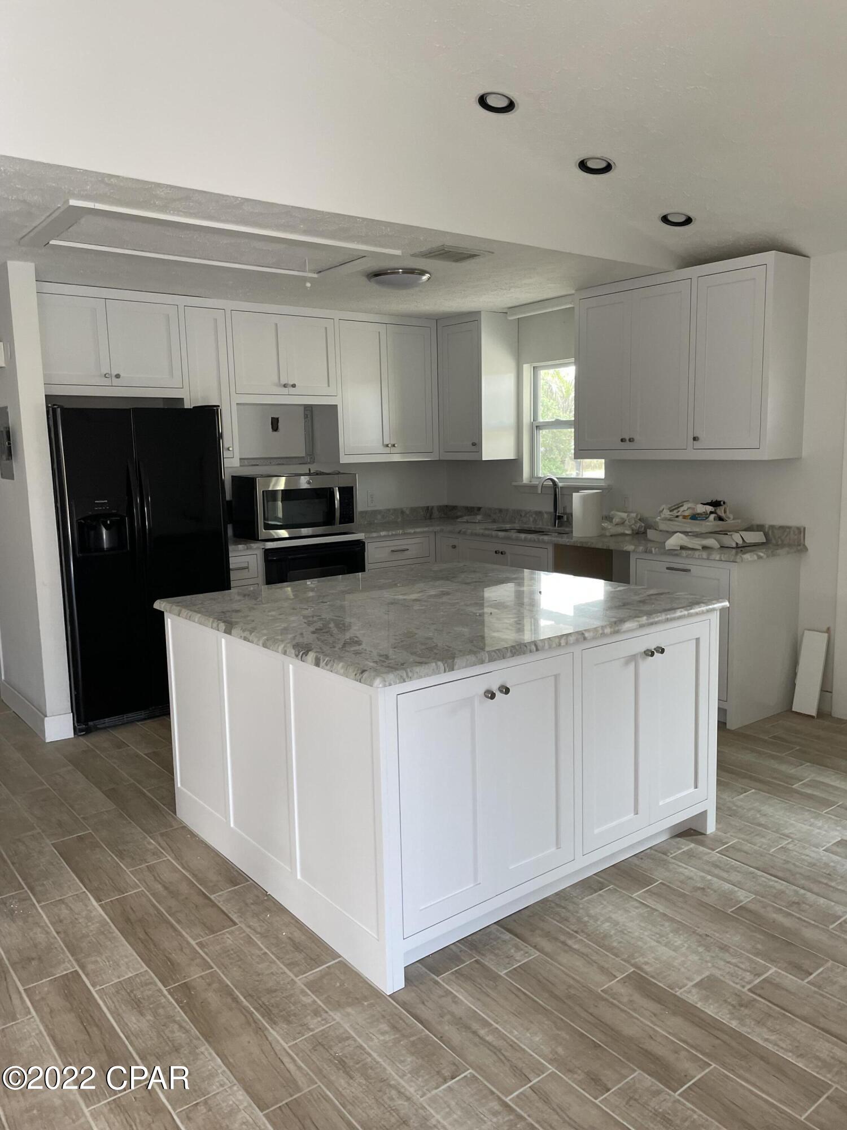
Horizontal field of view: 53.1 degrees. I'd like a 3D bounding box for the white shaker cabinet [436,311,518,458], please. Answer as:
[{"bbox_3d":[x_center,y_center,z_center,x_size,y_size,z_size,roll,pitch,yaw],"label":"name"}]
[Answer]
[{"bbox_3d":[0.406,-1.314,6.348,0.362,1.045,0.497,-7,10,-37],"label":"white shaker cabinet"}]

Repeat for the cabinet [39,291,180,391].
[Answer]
[{"bbox_3d":[-1.925,-1.300,5.043,0.887,0.514,0.368,-7,10,-37],"label":"cabinet"}]

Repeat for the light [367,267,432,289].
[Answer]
[{"bbox_3d":[-0.137,-1.556,4.691,0.356,0.078,0.356,-1,8,0],"label":"light"}]

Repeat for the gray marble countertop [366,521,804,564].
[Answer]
[{"bbox_3d":[0.653,-0.166,5.491,1.240,0.038,3.099,-7,10,-37],"label":"gray marble countertop"}]

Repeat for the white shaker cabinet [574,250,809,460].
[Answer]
[{"bbox_3d":[1.504,-1.147,4.968,0.342,1.046,1.339,-7,10,-37],"label":"white shaker cabinet"}]

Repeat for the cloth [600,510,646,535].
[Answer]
[{"bbox_3d":[1.263,-0.266,5.394,0.192,0.136,0.242,-7,10,-37],"label":"cloth"}]

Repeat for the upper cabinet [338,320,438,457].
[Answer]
[{"bbox_3d":[-0.362,-1.279,6.309,0.835,0.975,0.358,-7,10,-37],"label":"upper cabinet"}]

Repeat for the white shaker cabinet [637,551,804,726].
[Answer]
[{"bbox_3d":[1.642,0.367,4.815,0.607,0.873,0.663,-7,10,-37],"label":"white shaker cabinet"}]

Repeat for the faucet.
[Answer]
[{"bbox_3d":[0.877,-0.421,5.748,0.207,0.363,0.121,-7,10,-37],"label":"faucet"}]

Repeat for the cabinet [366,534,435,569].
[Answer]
[{"bbox_3d":[-0.336,0.196,6.345,0.625,0.873,0.618,-7,10,-37],"label":"cabinet"}]

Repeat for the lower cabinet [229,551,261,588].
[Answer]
[{"bbox_3d":[-1.331,0.323,5.580,0.340,0.873,0.618,-7,10,-37],"label":"lower cabinet"}]

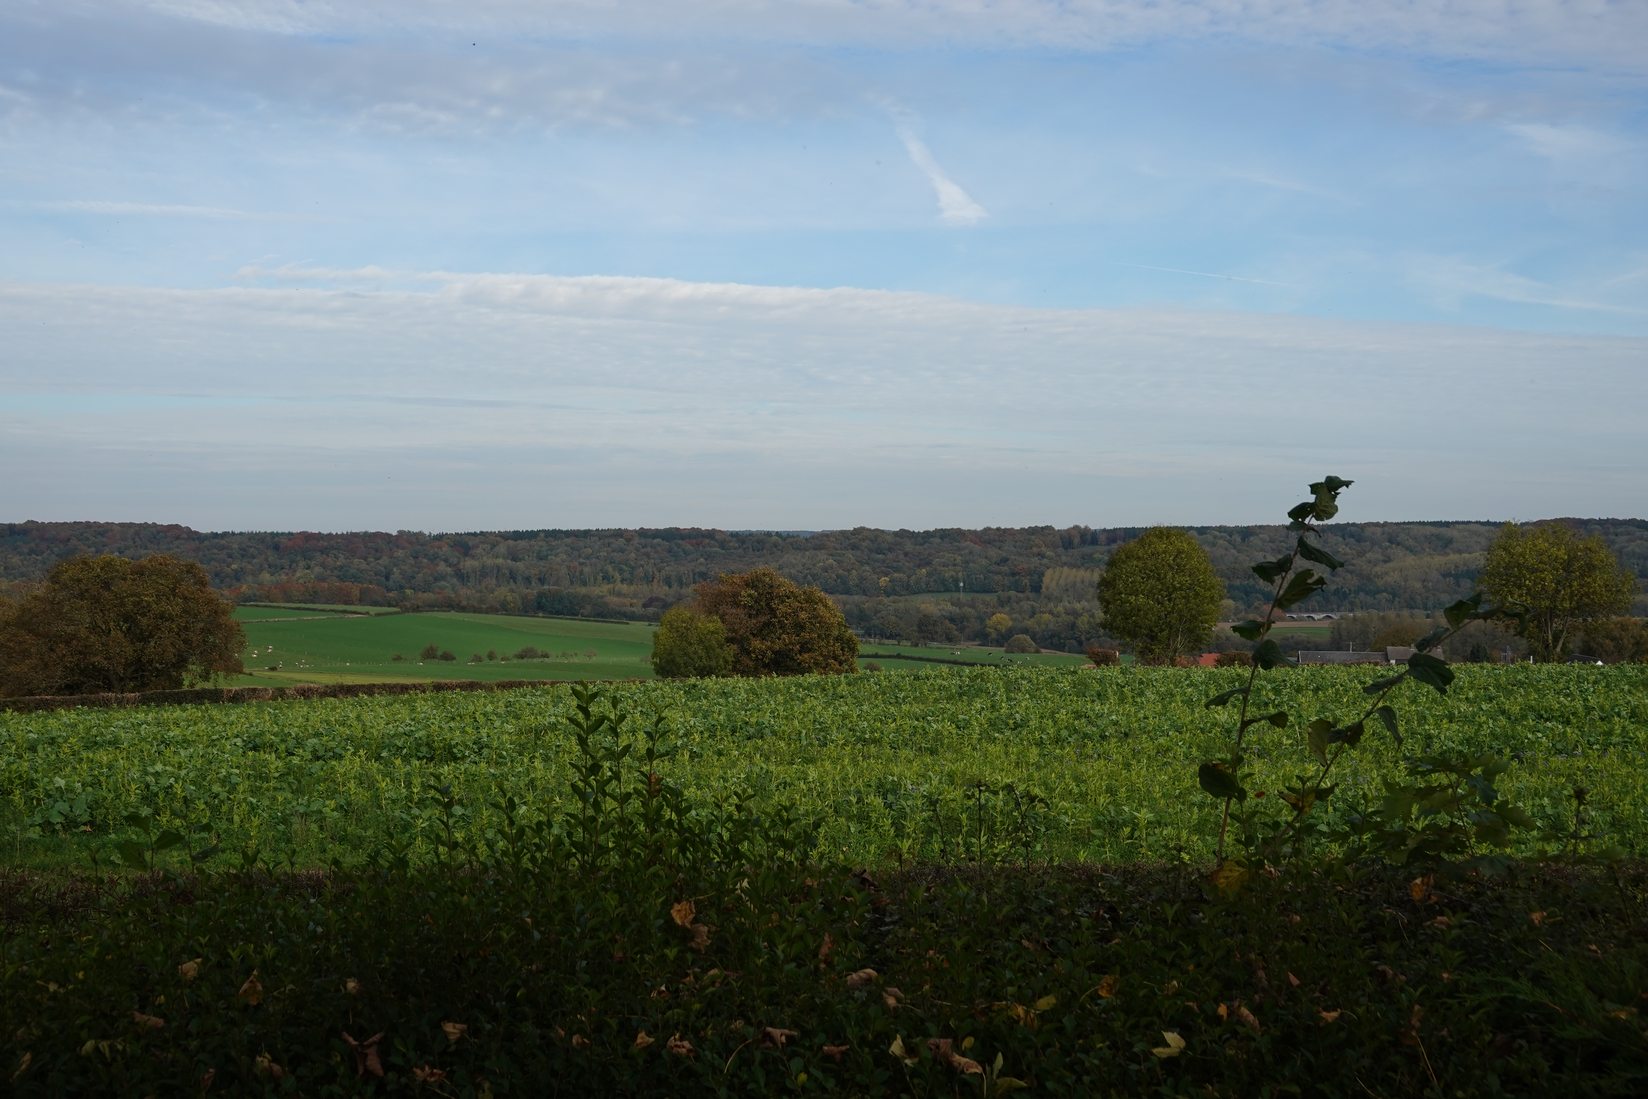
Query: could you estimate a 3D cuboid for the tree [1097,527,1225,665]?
[{"bbox_3d":[20.690,3.250,135.000,7.910,9.350,7.680,0,0,0],"label":"tree"}]

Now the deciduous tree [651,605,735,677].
[{"bbox_3d":[-7.690,5.760,128.000,4.950,5.080,4.800,0,0,0],"label":"deciduous tree"}]

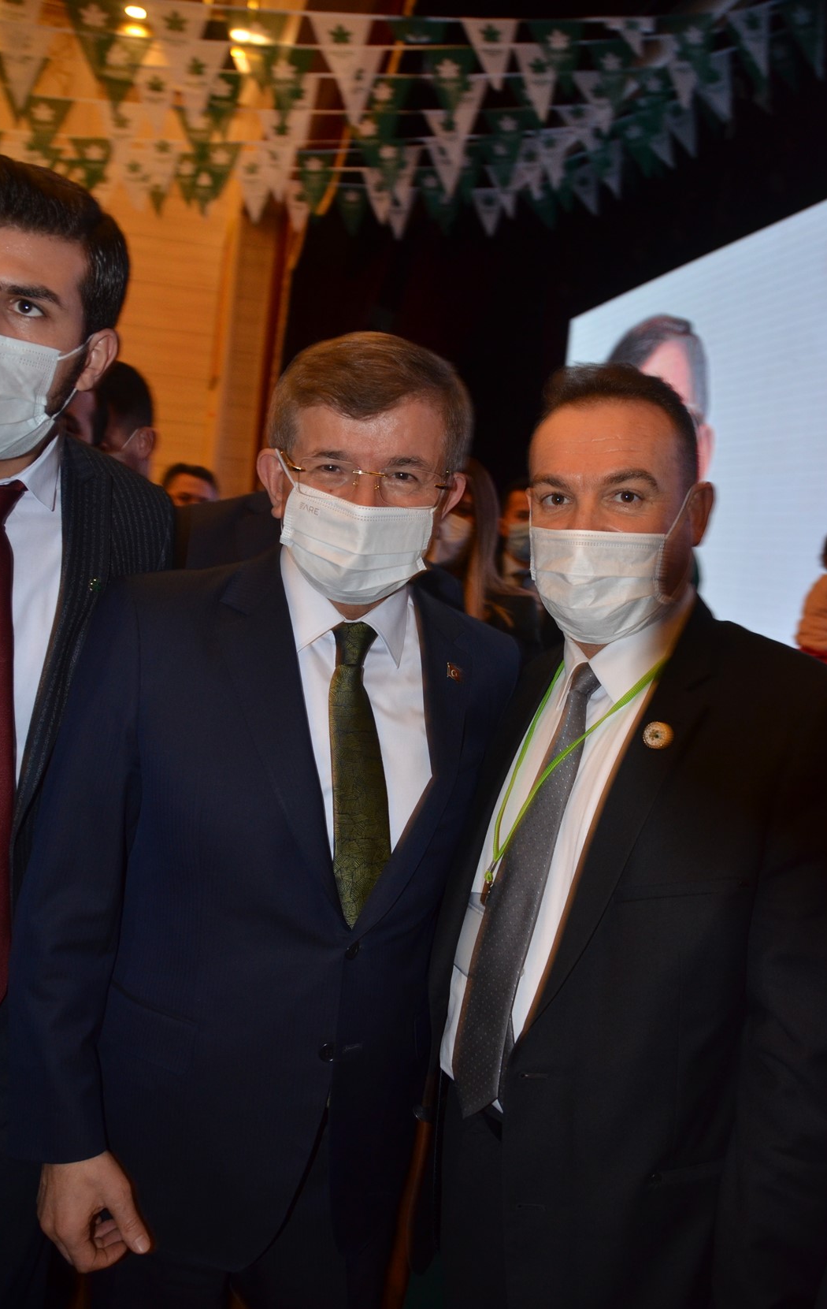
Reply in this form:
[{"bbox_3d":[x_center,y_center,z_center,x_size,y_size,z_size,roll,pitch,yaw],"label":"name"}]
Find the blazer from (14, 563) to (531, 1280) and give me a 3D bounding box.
[{"bbox_3d":[-0.145,0.265,1.000,0.510,0.740,0.290,5,6,-21],"label":"blazer"}]

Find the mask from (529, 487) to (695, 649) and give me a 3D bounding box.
[{"bbox_3d":[0.175,-0.084,0.915,0.152,0.137,0.120,2,8,27],"label":"mask"}]

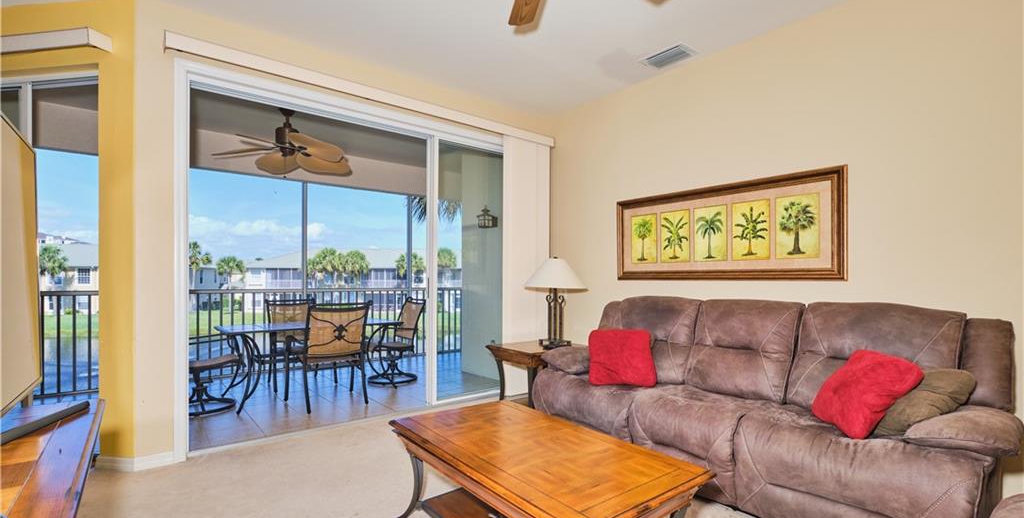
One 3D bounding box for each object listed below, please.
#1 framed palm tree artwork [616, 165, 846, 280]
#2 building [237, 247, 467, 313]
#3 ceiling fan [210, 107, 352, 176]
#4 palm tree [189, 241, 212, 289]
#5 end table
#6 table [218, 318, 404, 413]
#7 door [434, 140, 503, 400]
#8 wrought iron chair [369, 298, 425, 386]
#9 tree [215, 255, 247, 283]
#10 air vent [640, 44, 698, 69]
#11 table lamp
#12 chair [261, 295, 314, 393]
[{"bbox_3d":[1.500,-0.195,3.250,0.045,0.710,1.700,1,-2,-40],"label":"framed palm tree artwork"},{"bbox_3d":[-21.500,2.830,66.000,33.000,9.200,15.000,0,-2,-6],"label":"building"},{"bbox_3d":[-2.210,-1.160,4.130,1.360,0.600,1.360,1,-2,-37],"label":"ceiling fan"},{"bbox_3d":[-40.100,2.190,54.000,3.500,9.200,3.500,1,-2,-37],"label":"palm tree"},{"bbox_3d":[0.235,1.055,3.760,0.700,0.580,0.600,1,-2,-40],"label":"end table"},{"bbox_3d":[-2.012,1.018,4.366,1.670,0.720,0.970,1,-2,-37],"label":"table"},{"bbox_3d":[-0.376,0.112,4.140,0.900,2.460,0.060,1,-2,-37],"label":"door"},{"bbox_3d":[-1.330,0.922,4.970,0.730,0.950,0.620,1,-2,-37],"label":"wrought iron chair"},{"bbox_3d":[-33.700,3.200,51.000,3.600,6.900,3.600,1,-2,-37],"label":"tree"},{"bbox_3d":[1.227,-1.591,3.343,0.210,0.030,0.355,1,-2,-40],"label":"air vent"},{"bbox_3d":[0.370,0.370,3.690,0.520,0.780,0.520,0,-2,0],"label":"table lamp"},{"bbox_3d":[-2.385,0.921,4.730,0.620,0.930,0.720,1,-2,-37],"label":"chair"}]

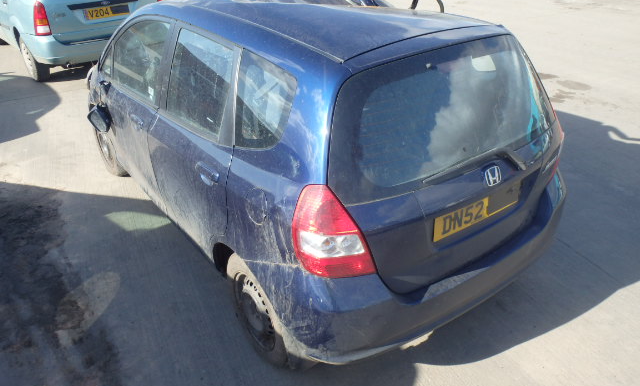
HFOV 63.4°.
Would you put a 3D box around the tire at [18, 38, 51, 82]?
[{"bbox_3d":[-3.650,-1.747,6.659,0.190,0.605,0.605,-23,36,-34],"label":"tire"}]

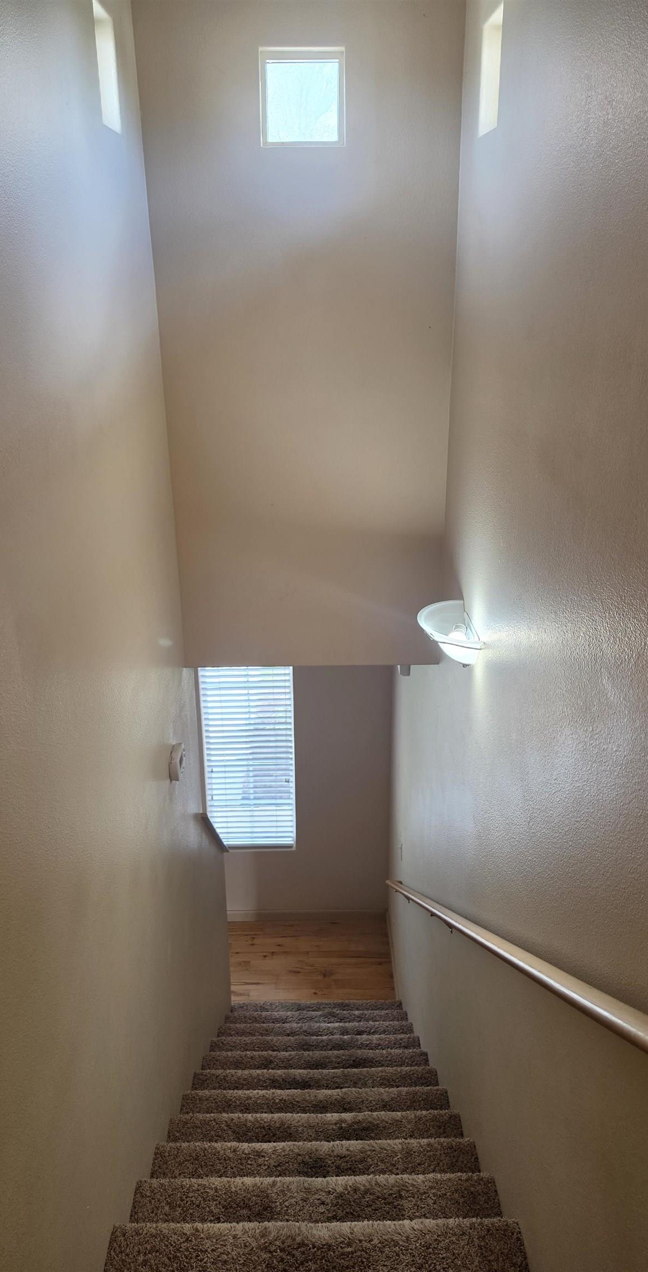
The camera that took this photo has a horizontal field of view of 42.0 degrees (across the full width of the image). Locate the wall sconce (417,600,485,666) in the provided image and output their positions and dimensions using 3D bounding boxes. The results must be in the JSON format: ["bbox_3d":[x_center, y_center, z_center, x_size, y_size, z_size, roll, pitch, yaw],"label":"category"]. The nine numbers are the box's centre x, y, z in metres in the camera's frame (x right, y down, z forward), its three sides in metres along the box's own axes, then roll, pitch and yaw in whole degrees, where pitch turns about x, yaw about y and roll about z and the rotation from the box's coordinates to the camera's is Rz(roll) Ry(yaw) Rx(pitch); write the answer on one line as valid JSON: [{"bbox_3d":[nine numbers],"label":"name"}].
[{"bbox_3d":[0.399,0.029,2.772,0.180,0.170,0.375,-1,22,-1],"label":"wall sconce"}]

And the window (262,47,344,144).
[{"bbox_3d":[-0.070,-1.778,2.805,0.276,0.280,0.080,-1,22,-1],"label":"window"}]

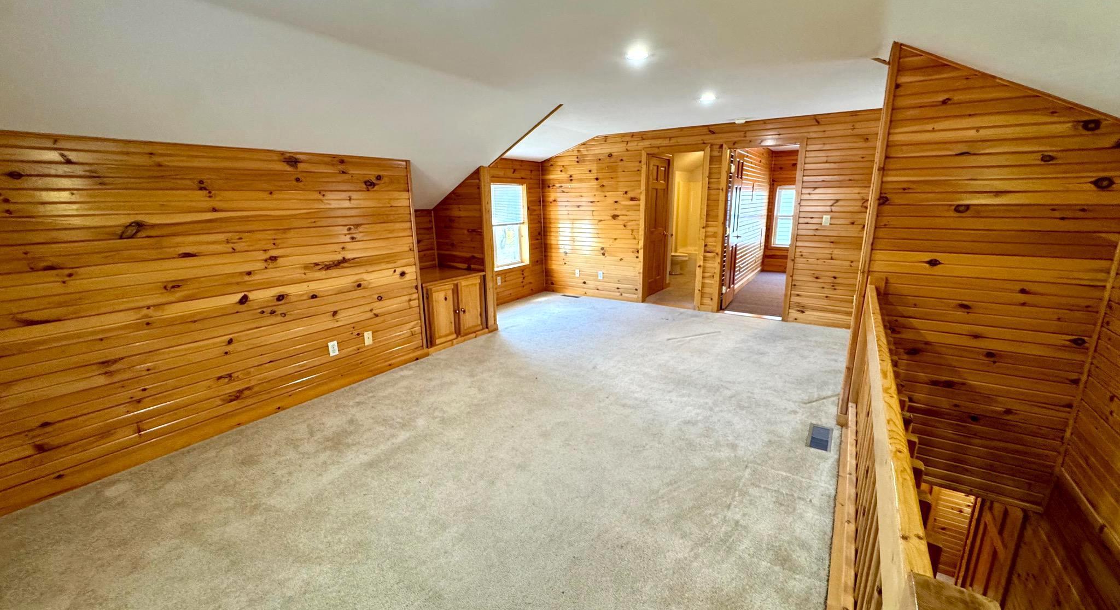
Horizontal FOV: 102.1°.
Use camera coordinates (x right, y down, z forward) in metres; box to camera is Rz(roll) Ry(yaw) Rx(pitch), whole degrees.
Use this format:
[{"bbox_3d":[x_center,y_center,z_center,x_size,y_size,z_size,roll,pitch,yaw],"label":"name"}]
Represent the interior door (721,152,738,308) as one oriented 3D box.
[{"bbox_3d":[2.388,-1.009,6.221,0.045,2.030,0.760,7,15,28],"label":"interior door"}]

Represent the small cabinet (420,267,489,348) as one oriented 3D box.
[{"bbox_3d":[-1.397,0.006,4.976,0.792,0.680,0.886,8,16,32],"label":"small cabinet"}]

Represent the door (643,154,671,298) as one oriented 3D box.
[{"bbox_3d":[1.459,-1.151,6.846,0.045,2.030,0.760,8,16,31],"label":"door"}]

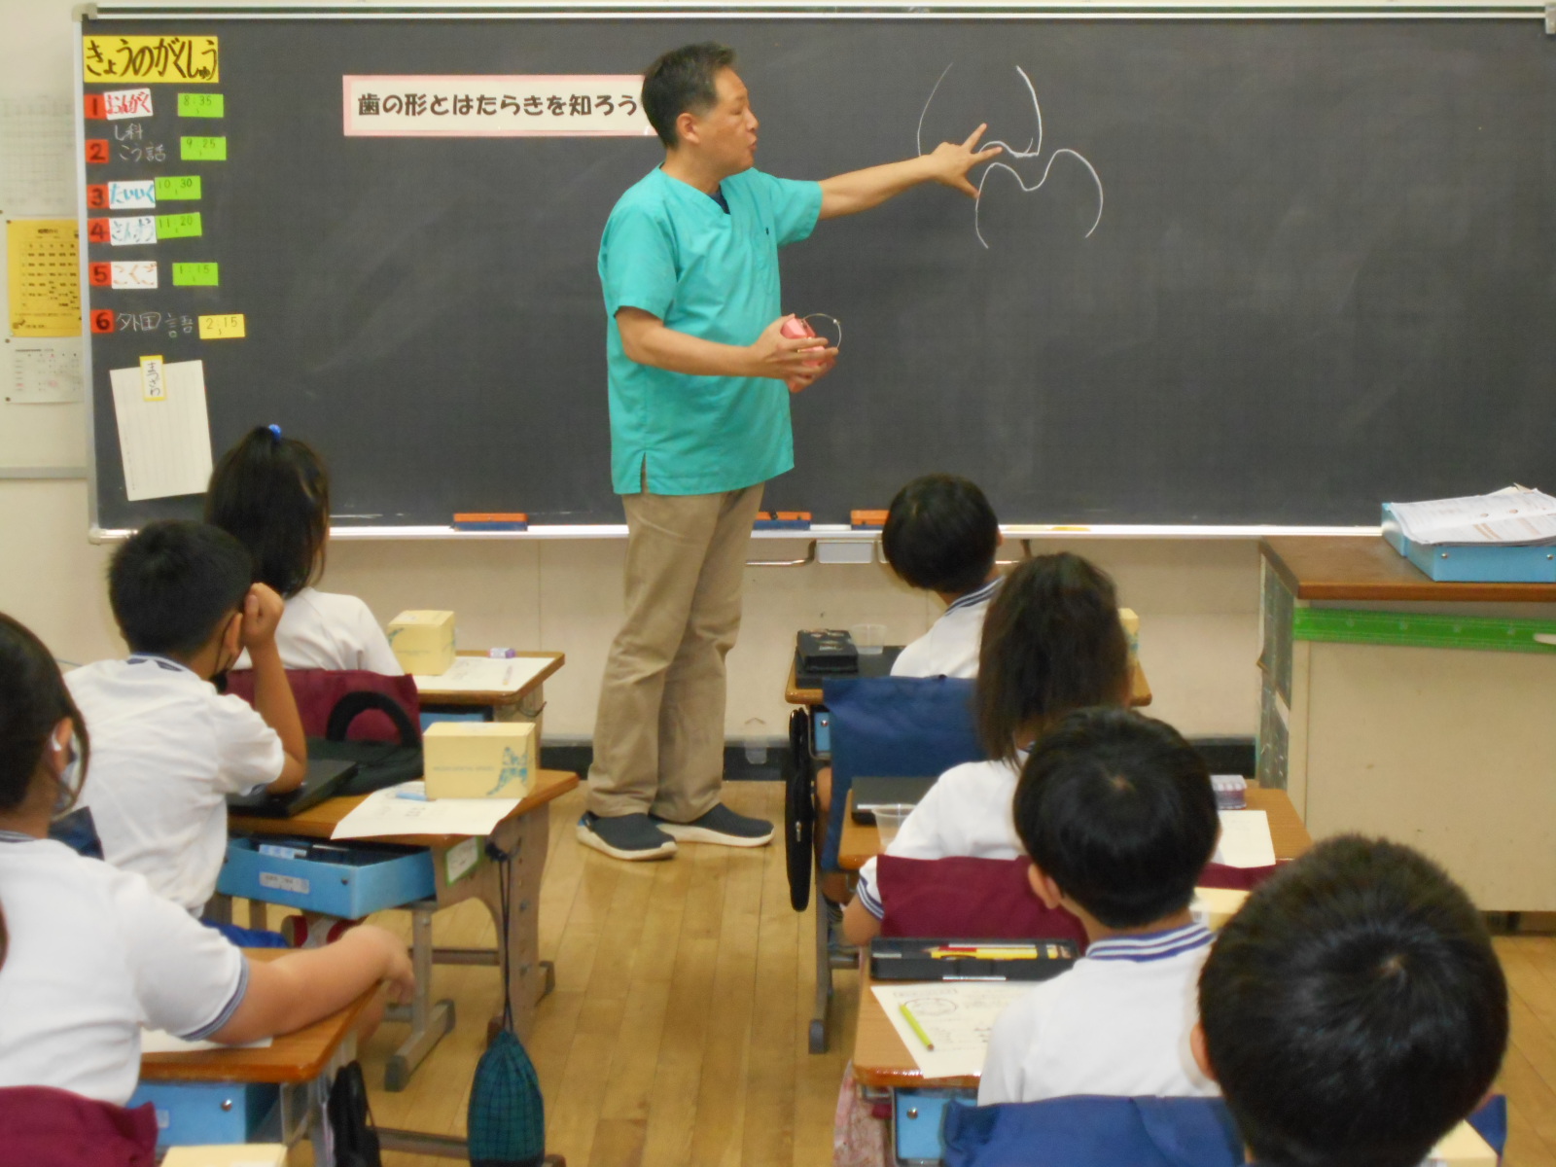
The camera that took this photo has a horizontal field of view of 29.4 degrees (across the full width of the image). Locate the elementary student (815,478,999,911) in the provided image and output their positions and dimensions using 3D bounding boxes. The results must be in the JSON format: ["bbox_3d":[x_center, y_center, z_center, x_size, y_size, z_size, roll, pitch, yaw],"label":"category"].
[{"bbox_3d":[0.286,0.285,4.883,0.432,0.985,0.683,0,8,-2],"label":"elementary student"}]

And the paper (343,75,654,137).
[{"bbox_3d":[-0.625,-1.077,6.686,0.710,0.138,0.006,0,8,1],"label":"paper"}]

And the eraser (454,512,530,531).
[{"bbox_3d":[-0.653,-0.141,6.755,0.168,0.036,0.062,0,8,1],"label":"eraser"}]

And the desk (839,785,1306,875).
[{"bbox_3d":[0.387,0.604,3.920,0.600,0.585,0.410,0,8,3],"label":"desk"}]

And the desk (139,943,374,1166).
[{"bbox_3d":[-0.725,0.722,3.073,0.600,0.585,0.420,0,8,3],"label":"desk"}]

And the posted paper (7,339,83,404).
[{"bbox_3d":[-1.728,-0.501,7.030,0.196,0.154,0.010,0,8,0],"label":"posted paper"}]

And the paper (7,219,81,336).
[{"bbox_3d":[-1.718,-0.720,7.001,0.191,0.276,0.010,0,8,0],"label":"paper"}]

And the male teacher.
[{"bbox_3d":[0.035,-0.287,6.361,0.560,1.680,0.840,6,10,38],"label":"male teacher"}]

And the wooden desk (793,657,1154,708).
[{"bbox_3d":[0.330,0.448,5.158,0.600,0.585,0.410,0,8,3],"label":"wooden desk"}]

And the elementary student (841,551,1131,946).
[{"bbox_3d":[0.300,0.442,3.615,0.430,0.990,0.520,0,8,3],"label":"elementary student"}]

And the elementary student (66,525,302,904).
[{"bbox_3d":[-0.775,0.425,3.774,0.400,0.980,0.520,2,8,16],"label":"elementary student"}]

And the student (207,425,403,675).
[{"bbox_3d":[-0.754,0.250,4.899,0.422,1.045,0.663,1,8,8],"label":"student"}]

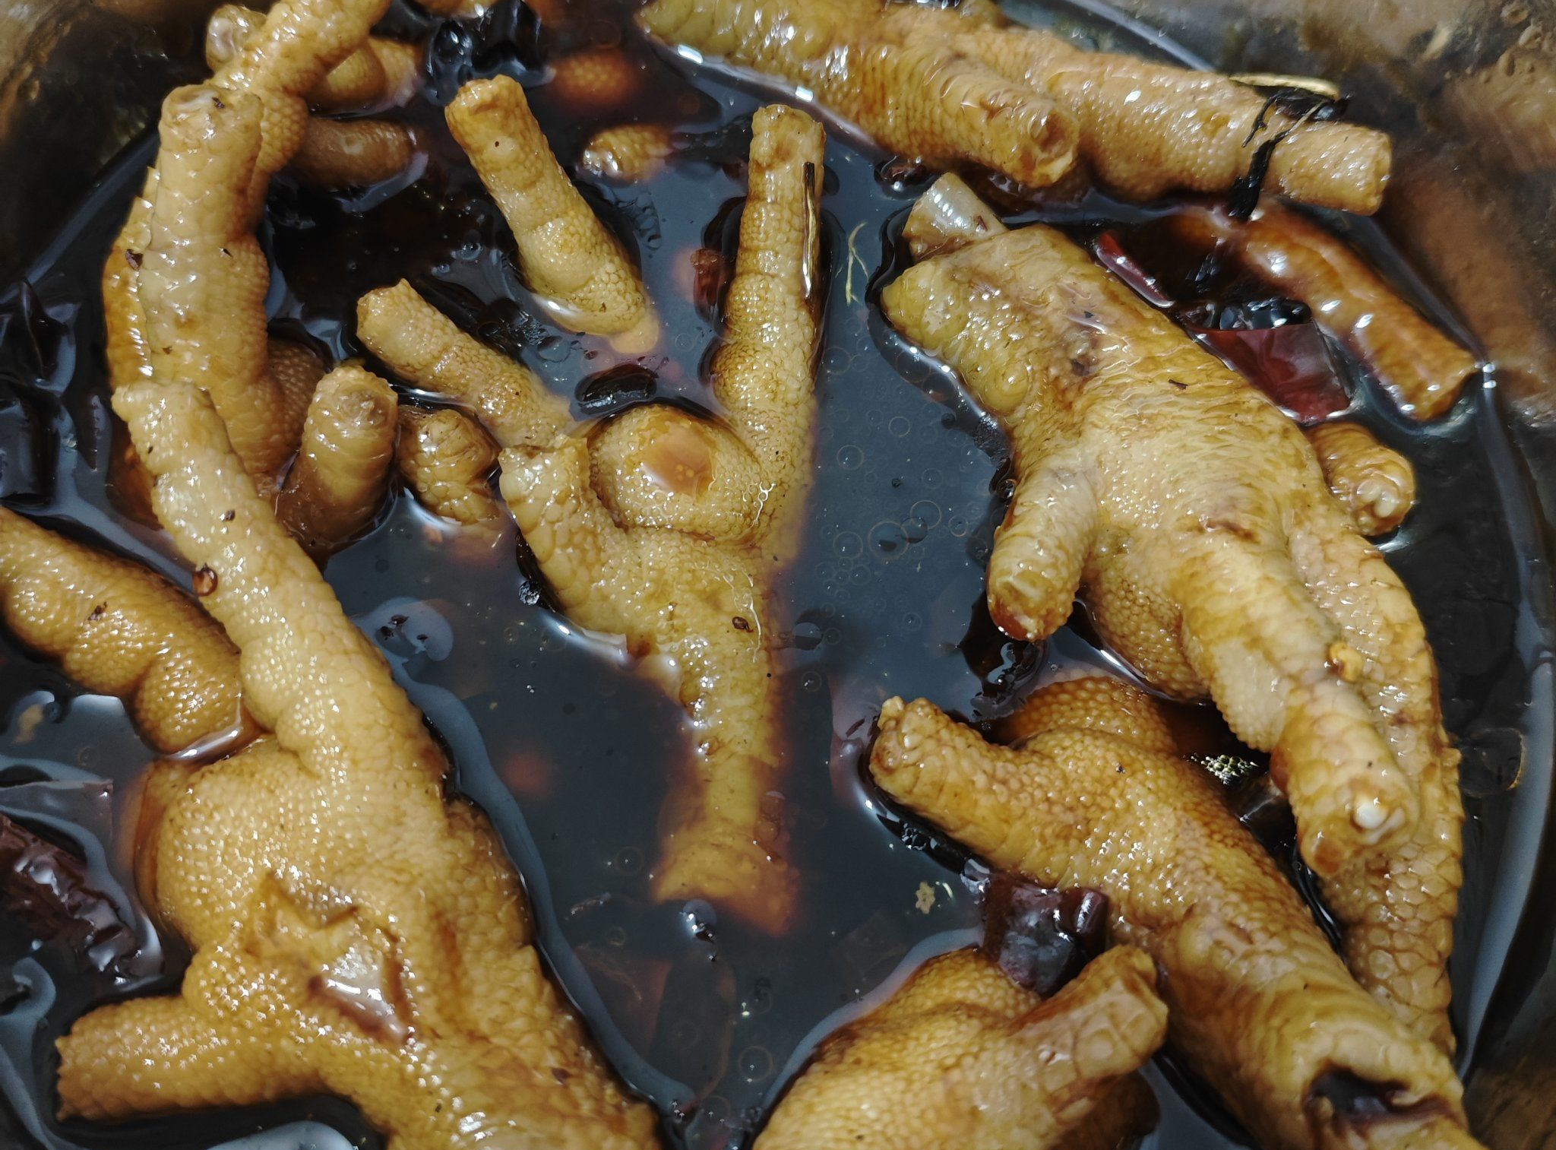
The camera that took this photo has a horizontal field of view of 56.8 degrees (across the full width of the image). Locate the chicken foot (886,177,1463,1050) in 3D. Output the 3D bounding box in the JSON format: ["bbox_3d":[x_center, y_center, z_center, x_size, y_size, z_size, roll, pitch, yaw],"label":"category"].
[{"bbox_3d":[0.053,-0.002,0.179,0.053,0.036,0.122,-25,70,-12],"label":"chicken foot"}]

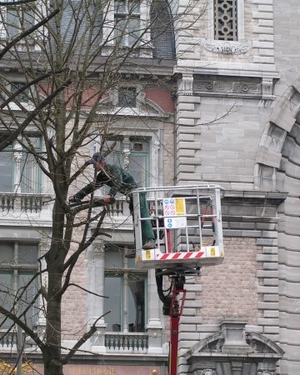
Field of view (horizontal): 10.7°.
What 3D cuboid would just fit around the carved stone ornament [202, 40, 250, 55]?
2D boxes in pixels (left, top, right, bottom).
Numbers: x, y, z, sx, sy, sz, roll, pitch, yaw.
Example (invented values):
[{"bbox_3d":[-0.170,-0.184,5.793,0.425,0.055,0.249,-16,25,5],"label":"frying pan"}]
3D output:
[{"bbox_3d":[2.898,-5.302,60.726,1.811,0.420,0.220,2,-12,-11],"label":"carved stone ornament"}]

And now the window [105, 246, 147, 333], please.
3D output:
[{"bbox_3d":[-0.898,3.702,59.099,1.516,3.231,0.250,2,-12,-11],"label":"window"}]

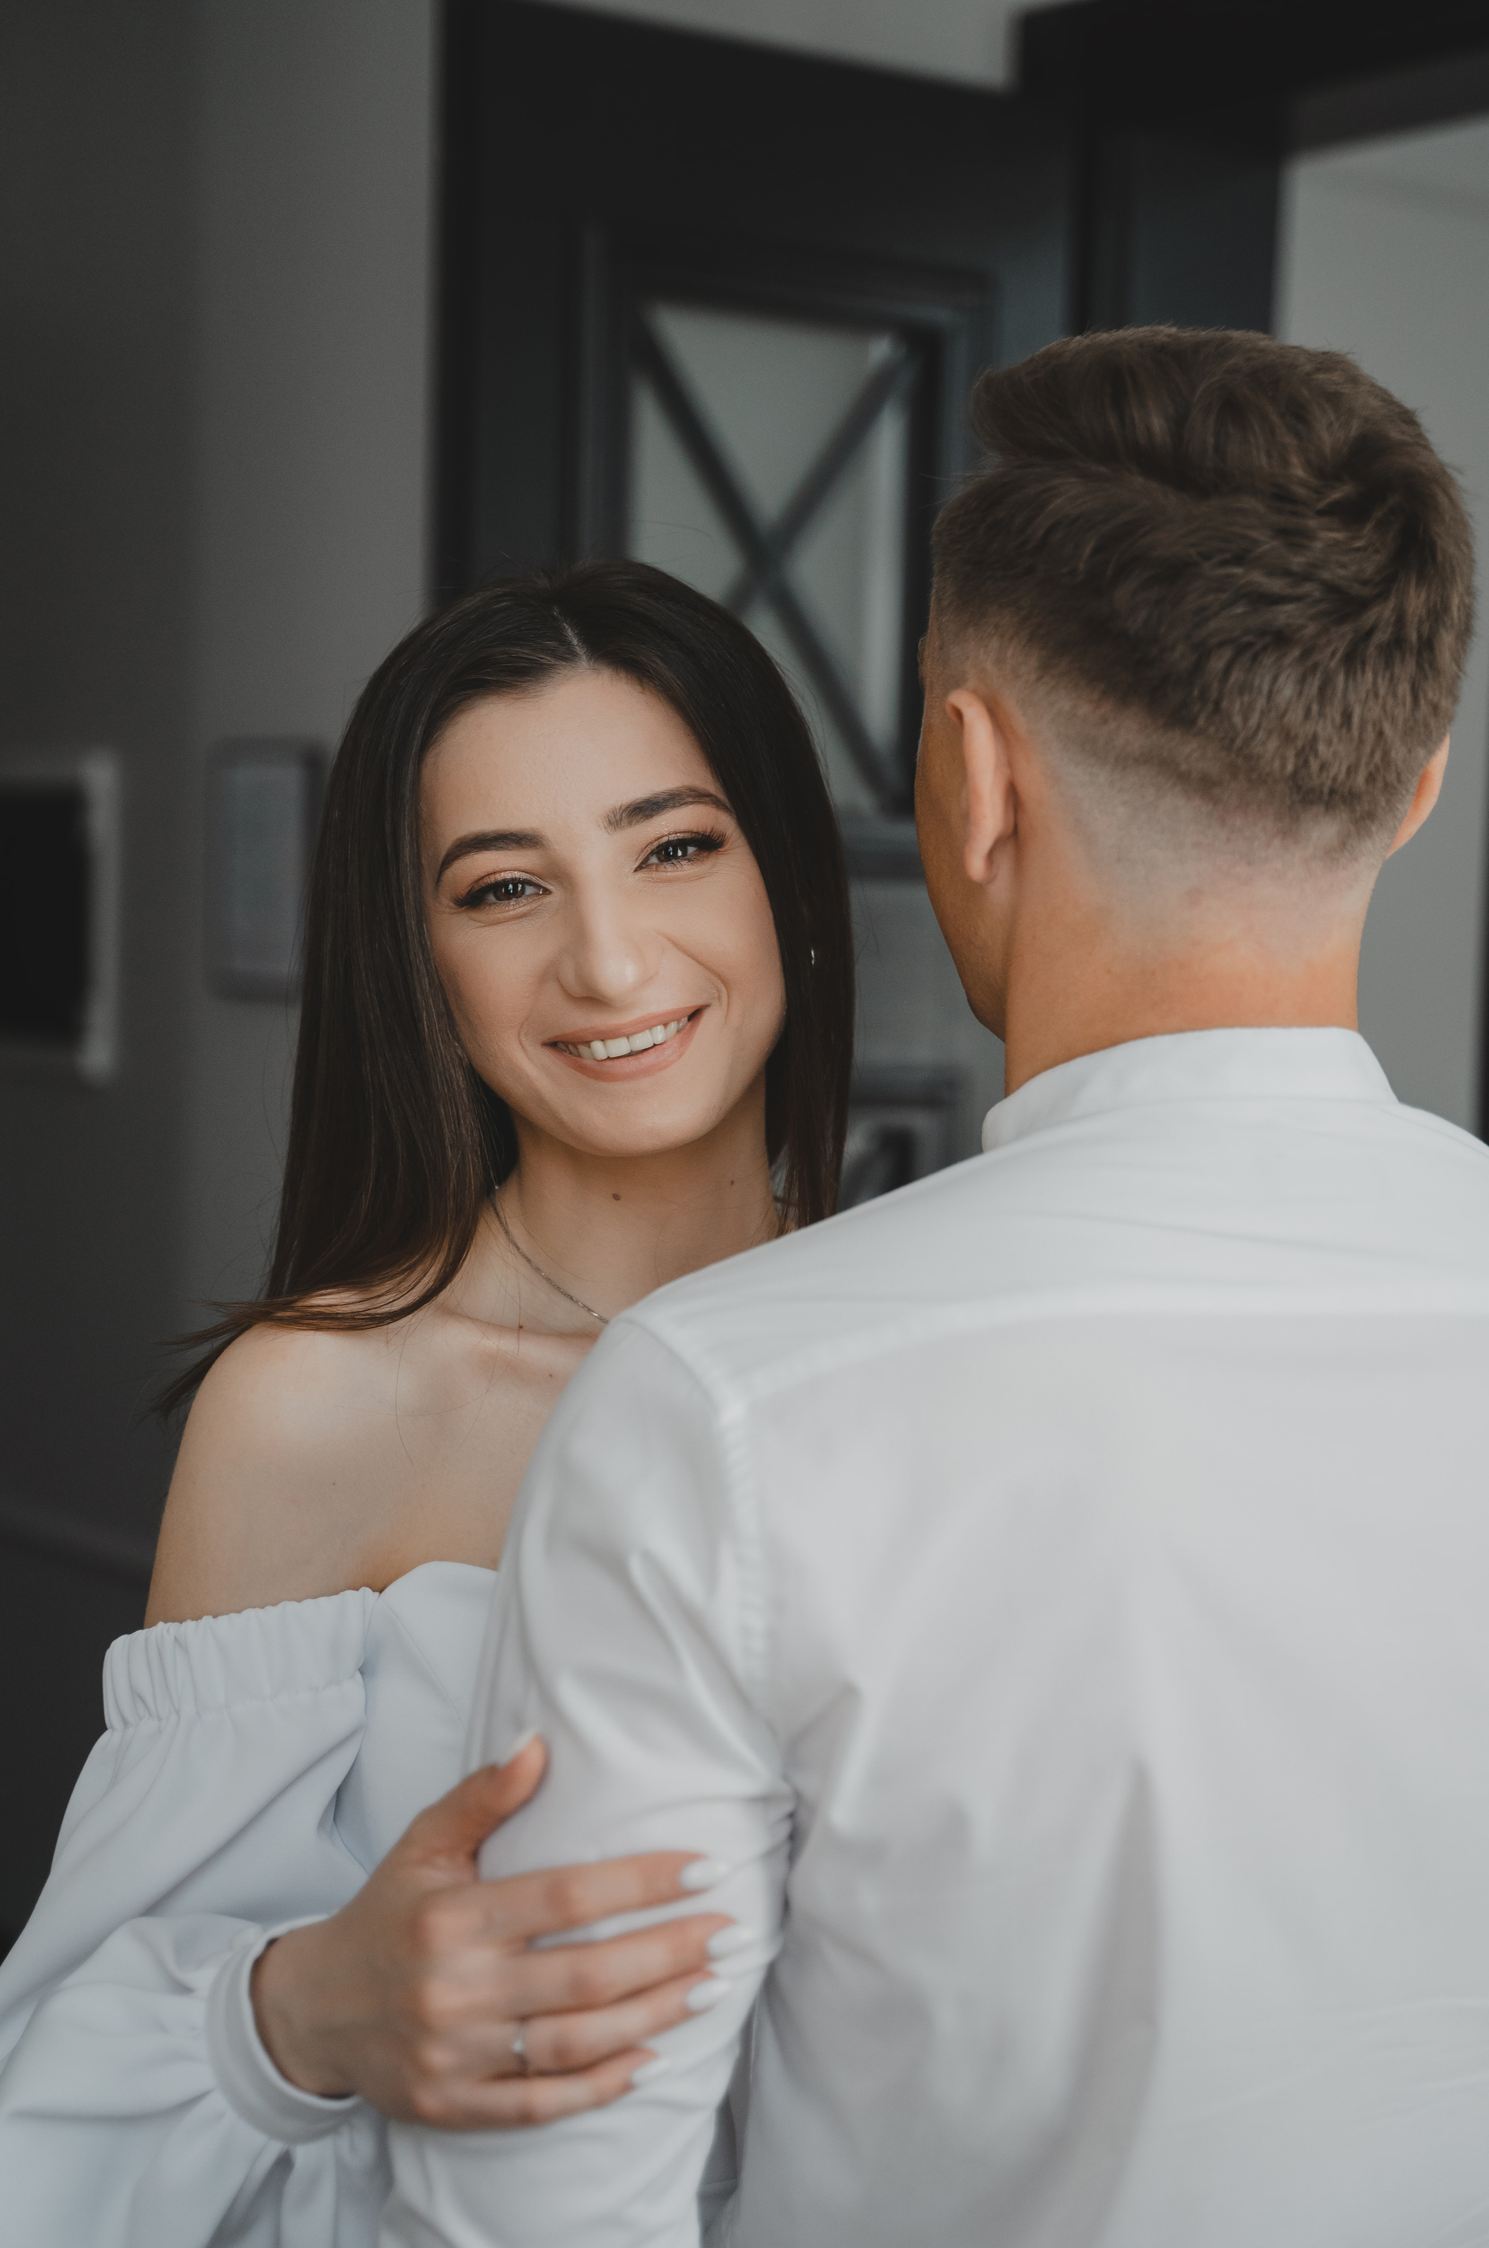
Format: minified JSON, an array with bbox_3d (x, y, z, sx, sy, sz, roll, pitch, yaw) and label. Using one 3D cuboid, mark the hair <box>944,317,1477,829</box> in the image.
[{"bbox_3d":[0.152,-0.178,1.140,0.170,0.170,0.200,-1,6,-21],"label":"hair"}]

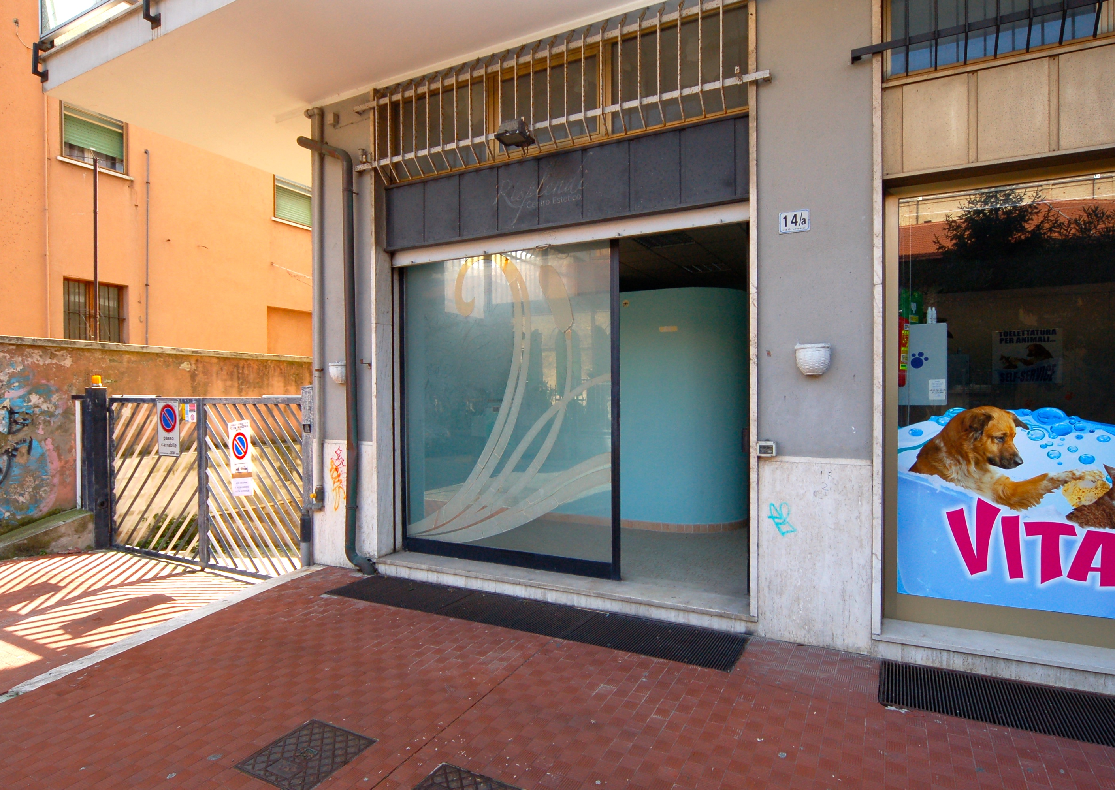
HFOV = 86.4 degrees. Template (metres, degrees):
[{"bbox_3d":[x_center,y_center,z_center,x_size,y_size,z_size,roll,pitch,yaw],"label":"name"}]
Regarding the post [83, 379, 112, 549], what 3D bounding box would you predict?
[{"bbox_3d":[-5.185,0.780,6.704,0.180,1.920,0.170,0,0,26],"label":"post"}]

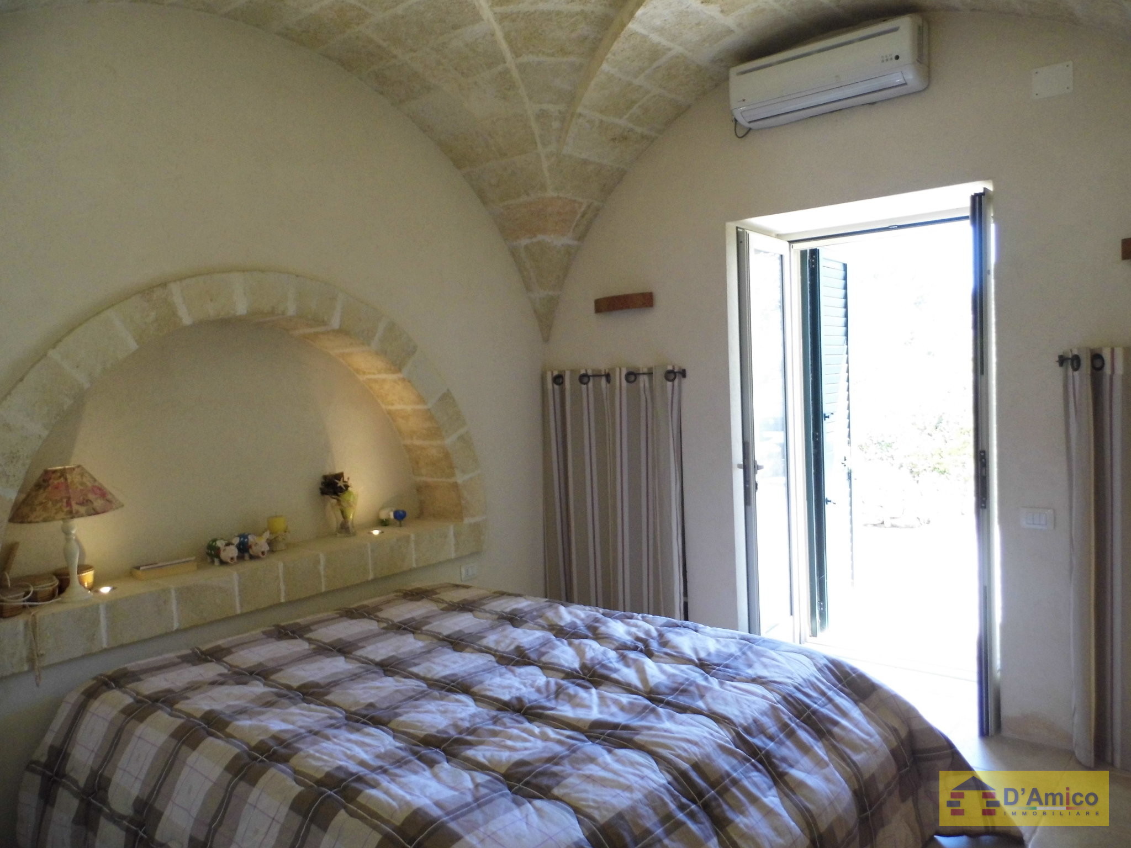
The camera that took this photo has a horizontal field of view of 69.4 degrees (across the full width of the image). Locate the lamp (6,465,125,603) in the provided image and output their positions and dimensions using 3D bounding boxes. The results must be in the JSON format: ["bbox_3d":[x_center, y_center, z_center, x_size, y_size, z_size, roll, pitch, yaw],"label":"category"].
[{"bbox_3d":[-1.835,0.407,3.024,0.355,0.490,0.355,0,4,39],"label":"lamp"}]

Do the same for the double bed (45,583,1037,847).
[{"bbox_3d":[-0.182,1.150,2.743,2.479,0.533,1.998,0,4,39],"label":"double bed"}]

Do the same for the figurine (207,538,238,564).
[{"bbox_3d":[-1.506,0.559,3.584,0.118,0.098,0.080,-1,3,19],"label":"figurine"}]

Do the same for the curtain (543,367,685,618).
[{"bbox_3d":[0.274,0.503,4.504,0.920,1.595,0.100,0,4,39],"label":"curtain"}]

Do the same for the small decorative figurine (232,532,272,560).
[{"bbox_3d":[-1.410,0.545,3.670,0.132,0.110,0.088,-1,3,19],"label":"small decorative figurine"}]

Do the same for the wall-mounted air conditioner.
[{"bbox_3d":[1.142,-1.527,3.598,0.814,0.262,0.200,0,4,39],"label":"wall-mounted air conditioner"}]

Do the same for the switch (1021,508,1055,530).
[{"bbox_3d":[1.891,0.381,3.272,0.113,0.084,0.012,0,4,39],"label":"switch"}]

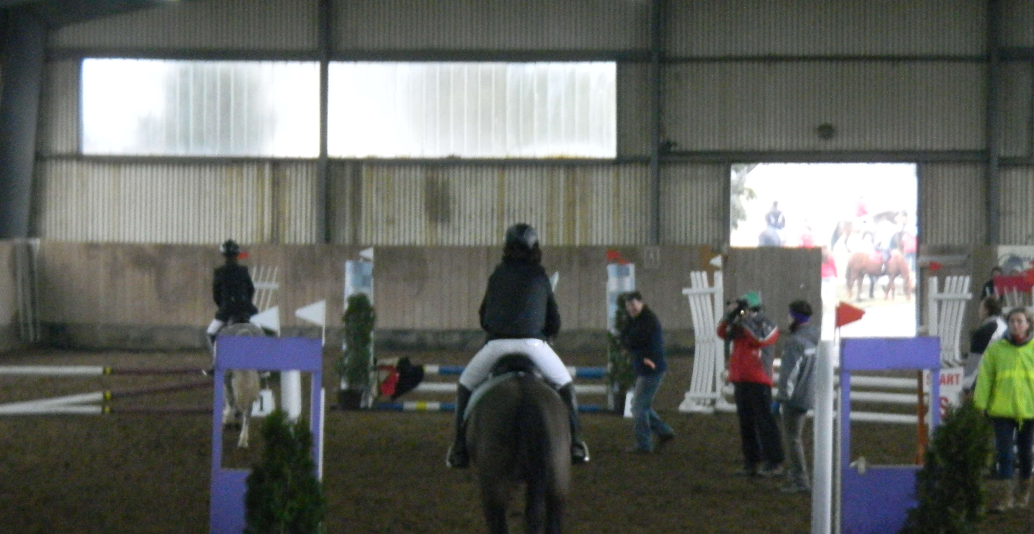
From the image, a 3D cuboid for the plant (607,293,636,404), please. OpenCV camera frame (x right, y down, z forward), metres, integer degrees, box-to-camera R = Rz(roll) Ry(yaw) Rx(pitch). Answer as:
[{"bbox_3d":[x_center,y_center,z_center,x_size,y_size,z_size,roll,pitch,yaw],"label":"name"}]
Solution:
[{"bbox_3d":[1.307,1.019,45.900,0.420,1.370,0.420,0,1,0],"label":"plant"}]

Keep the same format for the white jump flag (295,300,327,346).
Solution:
[{"bbox_3d":[-1.172,0.317,20.900,0.185,0.262,0.020,0,1,-10],"label":"white jump flag"}]

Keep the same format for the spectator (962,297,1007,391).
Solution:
[{"bbox_3d":[4.706,1.127,37.000,0.450,1.660,0.480,1,1,37],"label":"spectator"}]

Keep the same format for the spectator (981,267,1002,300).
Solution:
[{"bbox_3d":[7.530,0.823,58.000,0.470,1.650,0.320,1,1,6],"label":"spectator"}]

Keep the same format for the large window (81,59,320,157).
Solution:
[{"bbox_3d":[-5.716,-2.883,66.400,4.400,1.790,0.100,1,1,7],"label":"large window"}]

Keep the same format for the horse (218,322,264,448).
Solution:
[{"bbox_3d":[-3.035,1.145,39.500,0.540,1.500,2.000,0,1,-8],"label":"horse"}]

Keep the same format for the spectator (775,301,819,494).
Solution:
[{"bbox_3d":[2.567,1.171,33.600,0.400,1.720,0.490,1,1,30],"label":"spectator"}]

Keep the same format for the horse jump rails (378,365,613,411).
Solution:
[{"bbox_3d":[-0.298,1.507,46.000,2.950,0.580,0.150,1,1,7],"label":"horse jump rails"}]

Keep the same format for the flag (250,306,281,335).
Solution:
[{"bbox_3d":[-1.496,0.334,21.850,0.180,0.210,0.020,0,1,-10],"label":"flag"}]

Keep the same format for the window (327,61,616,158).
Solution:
[{"bbox_3d":[-0.809,-2.835,66.300,5.240,1.740,0.100,1,1,7],"label":"window"}]

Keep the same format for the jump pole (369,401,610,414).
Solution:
[{"bbox_3d":[-0.344,1.755,46.000,3.060,0.100,0.100,1,1,11],"label":"jump pole"}]

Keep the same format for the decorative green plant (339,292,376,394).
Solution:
[{"bbox_3d":[-1.990,0.960,45.700,0.450,1.290,0.450,0,1,0],"label":"decorative green plant"}]

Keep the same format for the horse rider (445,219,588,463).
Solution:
[{"bbox_3d":[0.007,0.465,21.800,0.830,1.440,0.750,0,1,1],"label":"horse rider"}]

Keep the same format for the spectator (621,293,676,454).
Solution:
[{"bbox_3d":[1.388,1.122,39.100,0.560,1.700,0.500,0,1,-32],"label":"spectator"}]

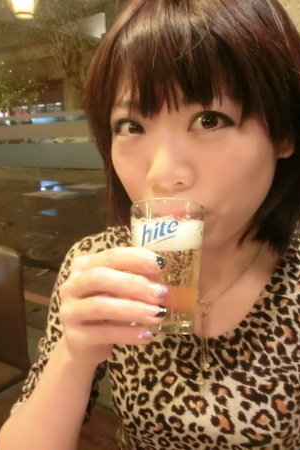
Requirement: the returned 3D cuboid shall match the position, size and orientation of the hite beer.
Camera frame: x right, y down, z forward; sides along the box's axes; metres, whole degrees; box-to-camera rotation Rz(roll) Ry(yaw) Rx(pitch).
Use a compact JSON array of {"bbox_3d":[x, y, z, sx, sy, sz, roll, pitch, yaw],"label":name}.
[{"bbox_3d":[0.012,0.038,0.327,0.057,0.086,0.057,0,-10,13],"label":"hite beer"}]

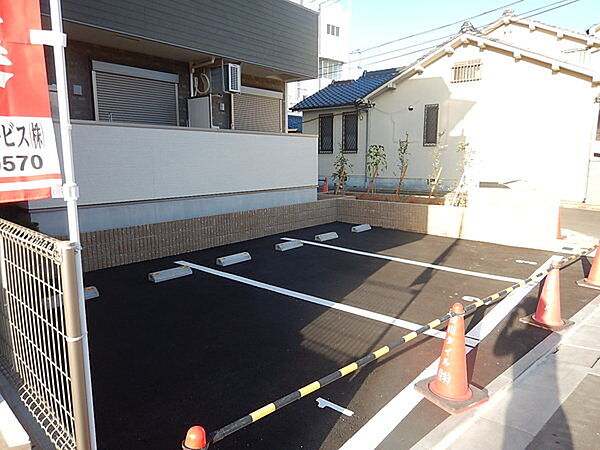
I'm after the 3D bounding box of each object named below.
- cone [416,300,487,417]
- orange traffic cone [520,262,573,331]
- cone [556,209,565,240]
[{"bbox_3d":[1.118,0.900,3.013,0.392,0.690,0.392,-5,11,-30],"label":"cone"},{"bbox_3d":[2.670,0.709,4.419,0.392,0.690,0.392,-5,11,-32],"label":"orange traffic cone"},{"bbox_3d":[5.709,-0.055,9.205,0.392,0.690,0.392,-5,11,-30],"label":"cone"}]

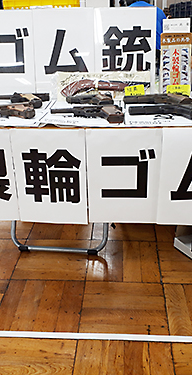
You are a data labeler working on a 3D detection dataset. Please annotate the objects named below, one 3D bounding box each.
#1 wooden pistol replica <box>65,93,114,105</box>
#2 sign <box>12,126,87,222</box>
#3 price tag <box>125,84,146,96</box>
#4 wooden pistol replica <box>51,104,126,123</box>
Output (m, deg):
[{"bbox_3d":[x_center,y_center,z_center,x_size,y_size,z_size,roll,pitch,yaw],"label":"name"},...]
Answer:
[{"bbox_3d":[-0.015,-0.316,1.363,0.160,0.033,0.095,-2,24,-3],"label":"wooden pistol replica"},{"bbox_3d":[-0.129,-0.025,1.129,0.210,0.297,0.008,1,24,3],"label":"sign"},{"bbox_3d":[0.141,-0.339,1.384,0.080,0.055,0.012,7,10,17],"label":"price tag"},{"bbox_3d":[-0.026,-0.220,1.146,0.218,0.034,0.112,0,24,1],"label":"wooden pistol replica"}]

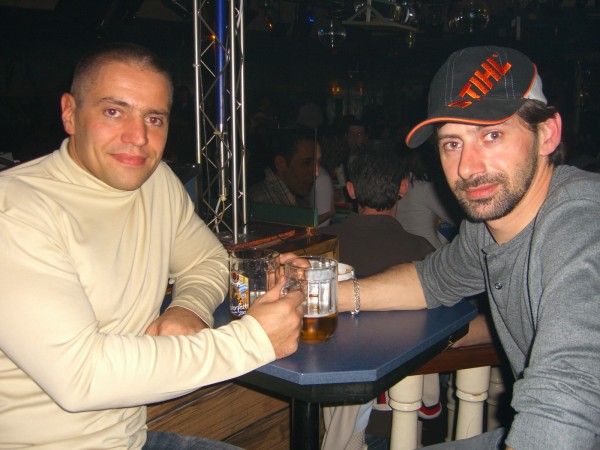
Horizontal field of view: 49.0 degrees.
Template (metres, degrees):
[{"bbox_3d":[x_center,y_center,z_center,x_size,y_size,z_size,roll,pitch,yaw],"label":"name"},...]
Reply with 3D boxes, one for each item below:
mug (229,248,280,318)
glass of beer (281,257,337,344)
[{"bbox_3d":[-0.061,0.117,1.205,0.131,0.132,0.089,-3,10,-15],"label":"mug"},{"bbox_3d":[0.009,0.132,1.116,0.089,0.132,0.131,7,12,34],"label":"glass of beer"}]

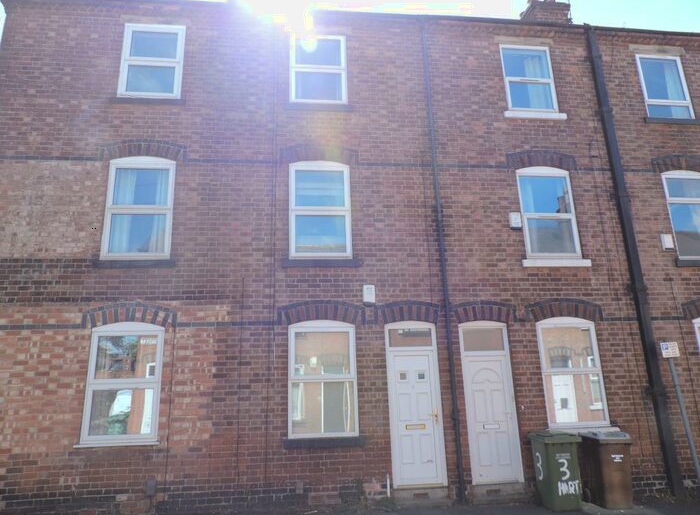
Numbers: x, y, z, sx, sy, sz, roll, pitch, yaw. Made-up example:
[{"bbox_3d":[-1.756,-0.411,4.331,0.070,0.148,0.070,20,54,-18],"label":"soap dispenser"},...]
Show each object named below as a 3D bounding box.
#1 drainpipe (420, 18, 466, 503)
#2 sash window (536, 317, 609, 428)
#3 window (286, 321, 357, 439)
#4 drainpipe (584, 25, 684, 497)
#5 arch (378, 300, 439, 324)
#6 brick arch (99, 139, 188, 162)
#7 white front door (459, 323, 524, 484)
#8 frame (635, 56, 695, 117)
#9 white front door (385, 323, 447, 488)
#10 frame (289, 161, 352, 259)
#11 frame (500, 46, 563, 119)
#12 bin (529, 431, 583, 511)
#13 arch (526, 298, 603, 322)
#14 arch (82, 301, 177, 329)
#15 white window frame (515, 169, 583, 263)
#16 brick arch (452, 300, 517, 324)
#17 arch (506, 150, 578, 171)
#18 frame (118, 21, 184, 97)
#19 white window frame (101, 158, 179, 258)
[{"bbox_3d":[1.577,-0.523,8.452,0.084,8.760,0.090,0,-15,-7],"label":"drainpipe"},{"bbox_3d":[3.730,1.910,8.191,1.057,1.811,0.080,0,-15,-7],"label":"sash window"},{"bbox_3d":[-0.426,1.879,7.600,1.057,1.772,0.100,0,-15,-6],"label":"window"},{"bbox_3d":[5.065,-0.485,8.869,0.170,8.865,0.130,0,-15,-7],"label":"drainpipe"},{"bbox_3d":[0.973,0.917,8.073,1.079,0.404,0.120,0,-15,-7],"label":"arch"},{"bbox_3d":[-3.448,-1.779,8.199,1.414,0.407,0.120,0,-15,-6],"label":"brick arch"},{"bbox_3d":[2.280,2.308,7.933,0.842,2.547,0.080,0,-15,-7],"label":"white front door"},{"bbox_3d":[6.455,-3.495,9.980,1.023,1.460,0.080,0,-15,-7],"label":"frame"},{"bbox_3d":[1.013,2.268,7.649,0.829,2.488,0.100,0,-15,-6],"label":"white front door"},{"bbox_3d":[-0.514,-0.822,8.433,1.067,1.797,0.080,0,-15,-7],"label":"frame"},{"bbox_3d":[3.467,-3.375,9.403,1.144,1.572,0.140,0,-15,-6],"label":"frame"},{"bbox_3d":[3.067,3.137,7.251,0.571,1.020,0.696,0,-15,-7],"label":"bin"},{"bbox_3d":[3.593,0.894,8.229,1.322,0.382,0.120,0,-15,-6],"label":"arch"},{"bbox_3d":[-3.352,0.892,7.492,1.359,0.410,0.120,0,-15,-6],"label":"arch"},{"bbox_3d":[3.626,-0.830,8.923,1.045,1.799,0.080,0,-15,-7],"label":"white window frame"},{"bbox_3d":[2.281,0.917,8.227,1.130,0.369,0.120,0,-15,-7],"label":"brick arch"},{"bbox_3d":[3.495,-1.766,8.932,1.350,0.406,0.120,0,-15,-6],"label":"arch"},{"bbox_3d":[-3.528,-3.498,8.714,1.066,1.520,0.100,0,-15,-6],"label":"frame"},{"bbox_3d":[-3.448,-0.815,8.002,1.071,1.795,0.100,0,-15,-6],"label":"white window frame"}]

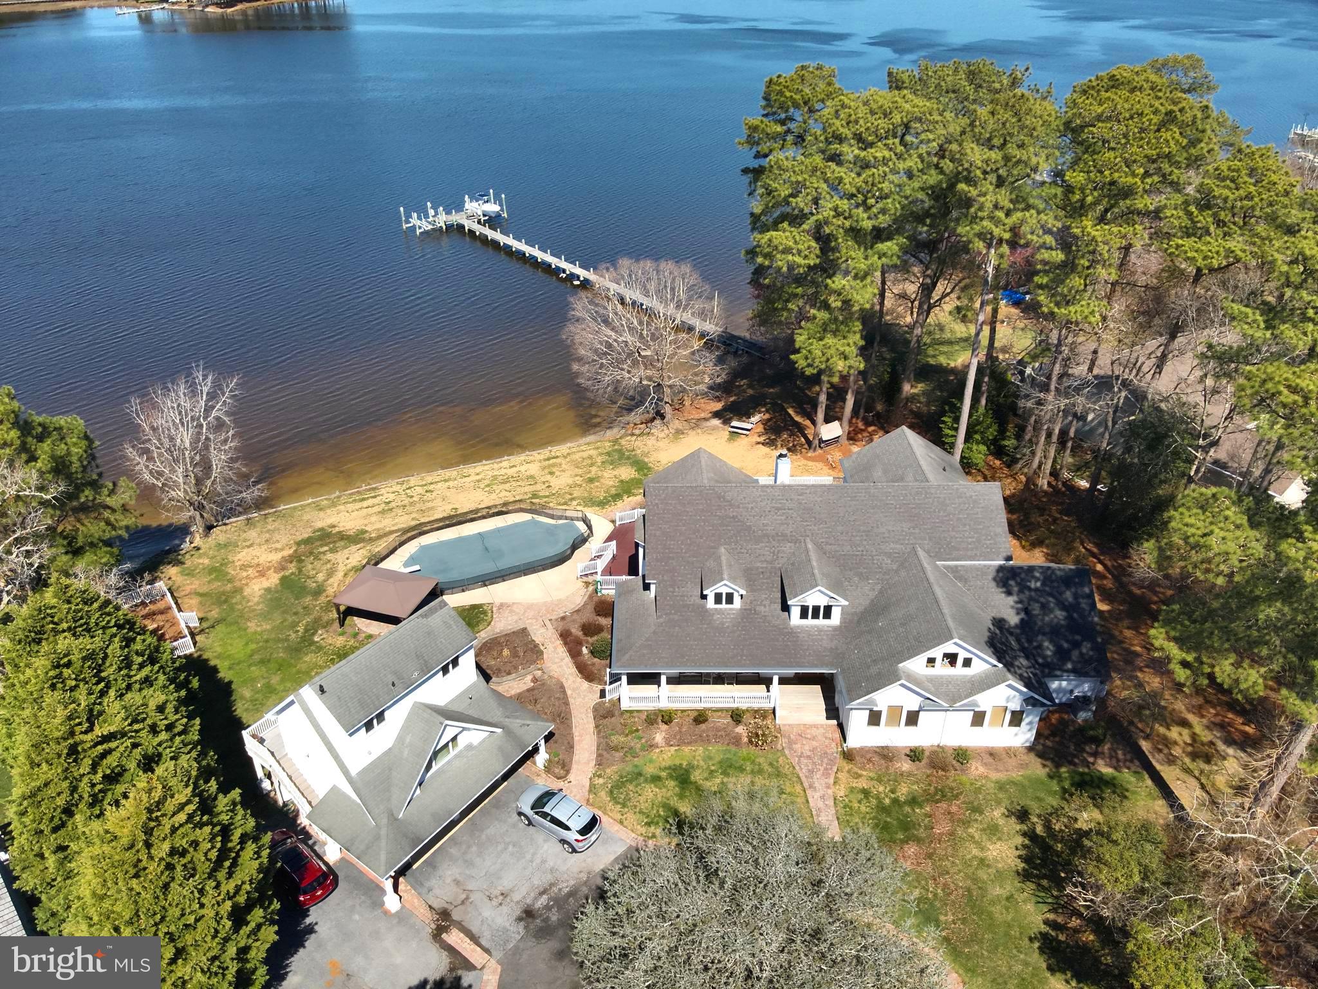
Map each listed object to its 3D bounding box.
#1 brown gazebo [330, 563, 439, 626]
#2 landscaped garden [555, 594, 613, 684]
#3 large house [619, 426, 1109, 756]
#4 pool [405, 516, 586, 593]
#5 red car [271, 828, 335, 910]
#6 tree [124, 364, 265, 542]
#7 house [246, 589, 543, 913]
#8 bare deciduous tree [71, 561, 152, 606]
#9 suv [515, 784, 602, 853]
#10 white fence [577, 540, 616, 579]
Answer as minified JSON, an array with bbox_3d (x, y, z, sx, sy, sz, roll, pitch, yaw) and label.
[{"bbox_3d":[-16.369,6.349,55.254,4.970,3.100,3.870,10,33,15],"label":"brown gazebo"},{"bbox_3d":[-4.486,8.104,54.284,4.000,1.200,8.200,0,32,0],"label":"landscaped garden"},{"bbox_3d":[10.507,3.780,53.153,26.200,9.600,20.400,0,32,0],"label":"large house"},{"bbox_3d":[-10.871,3.983,62.007,12.500,0.300,6.100,-12,34,-19],"label":"pool"},{"bbox_3d":[-16.091,16.377,40.398,4.680,1.680,1.860,24,39,34],"label":"red car"},{"bbox_3d":[-31.504,-2.490,61.693,8.400,13.000,8.200,0,32,0],"label":"tree"},{"bbox_3d":[-12.546,10.784,43.516,10.700,7.900,10.600,21,37,30],"label":"house"},{"bbox_3d":[-34.190,5.693,55.700,5.200,4.600,4.800,0,32,0],"label":"bare deciduous tree"},{"bbox_3d":[-4.634,14.997,42.614,4.500,1.660,1.850,20,37,29],"label":"suv"},{"bbox_3d":[-4.061,4.236,60.116,1.550,1.550,2.500,11,33,17],"label":"white fence"}]

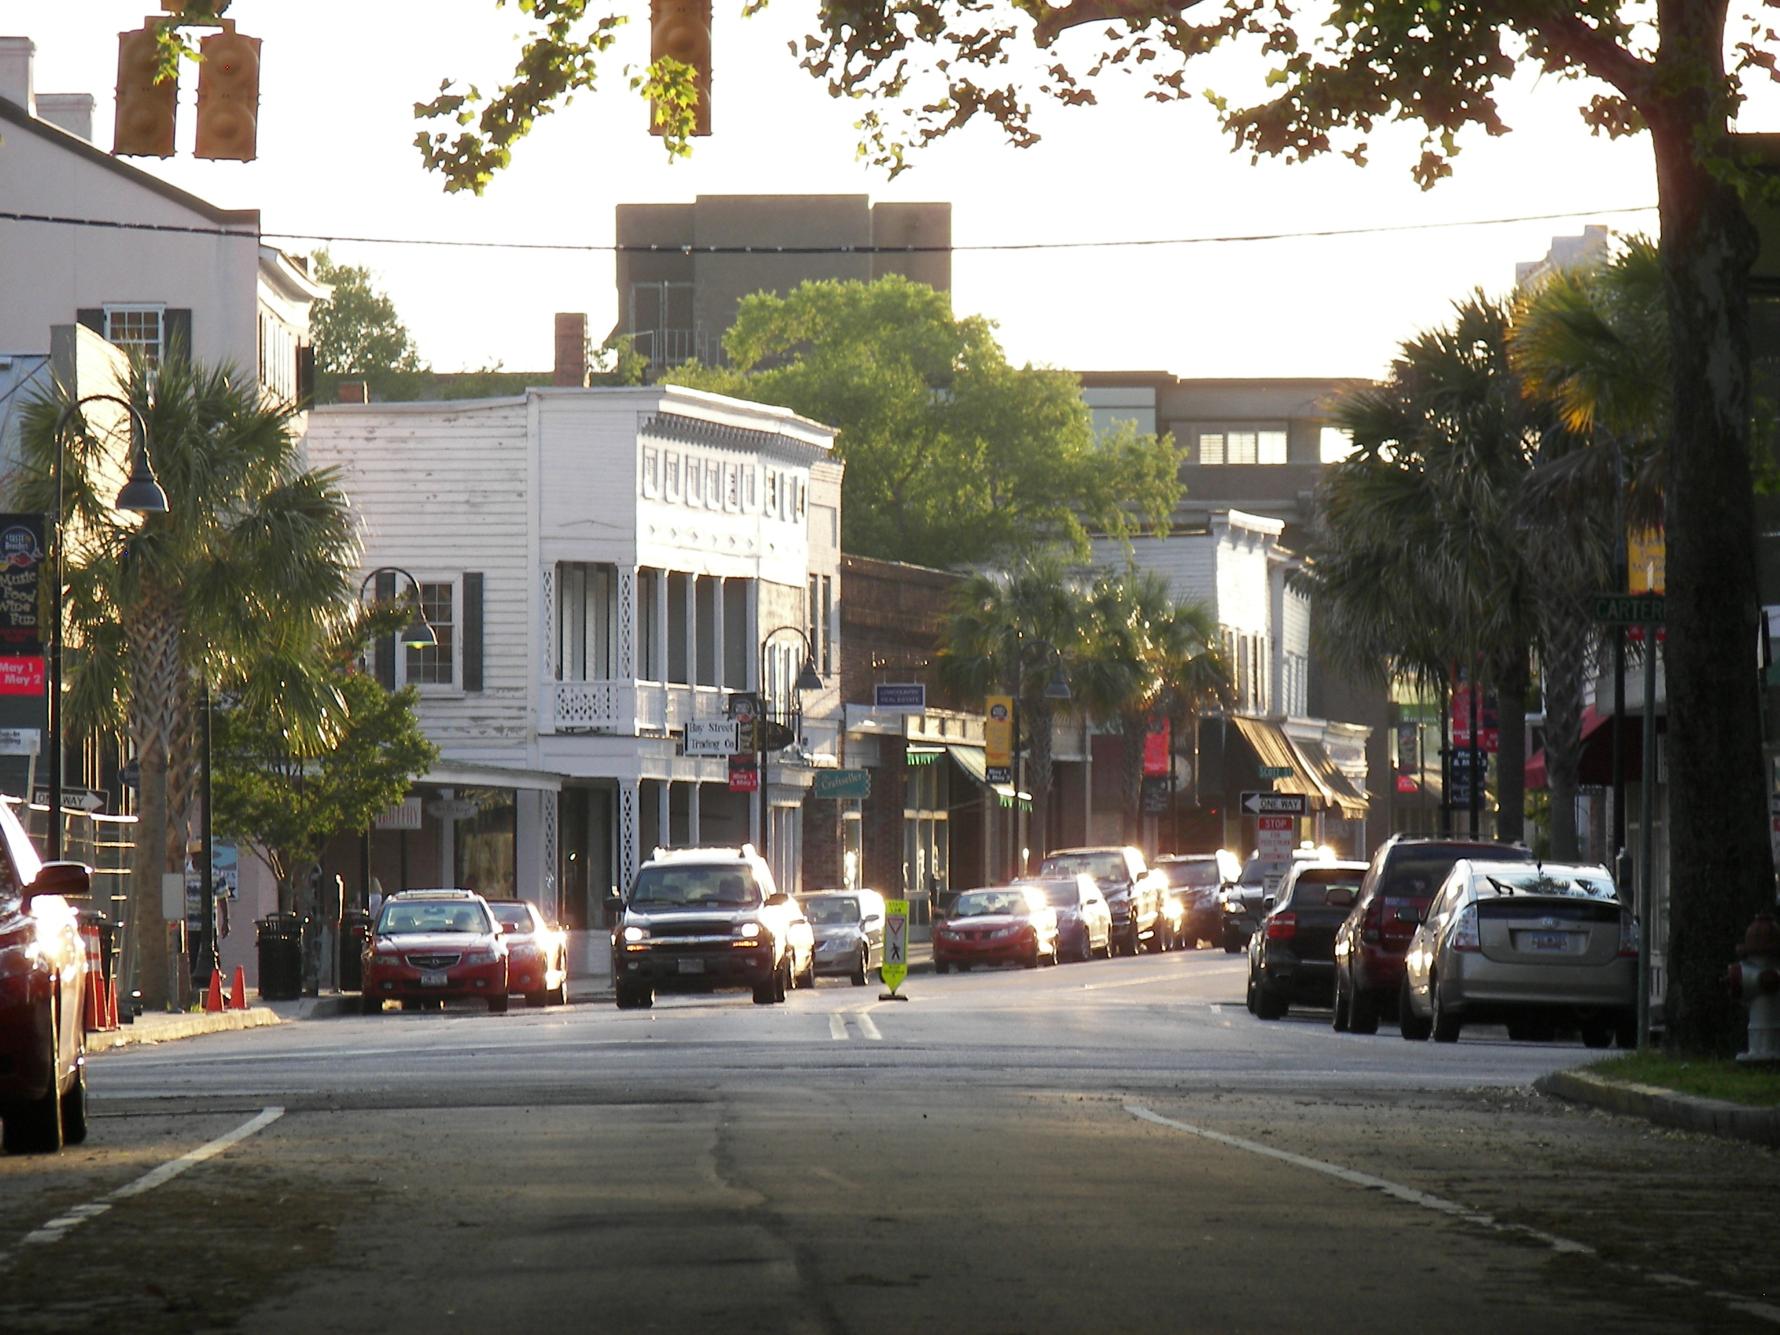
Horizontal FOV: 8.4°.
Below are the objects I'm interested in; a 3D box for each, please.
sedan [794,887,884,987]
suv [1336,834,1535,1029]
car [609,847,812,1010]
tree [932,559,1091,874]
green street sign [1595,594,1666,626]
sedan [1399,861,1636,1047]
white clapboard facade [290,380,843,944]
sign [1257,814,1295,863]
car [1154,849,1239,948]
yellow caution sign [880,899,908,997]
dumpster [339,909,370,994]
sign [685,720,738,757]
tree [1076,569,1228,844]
[{"bbox_3d":[-1.090,4.110,185.000,1.780,1.460,4.650,0,-1,5],"label":"sedan"},{"bbox_3d":[5.060,2.404,108.800,1.880,1.770,4.600,0,-1,-1],"label":"suv"},{"bbox_3d":[-2.170,3.080,143.400,1.900,1.830,4.870,0,-1,2],"label":"car"},{"bbox_3d":[2.367,1.557,220.000,3.000,7.300,3.000,0,-1,0],"label":"tree"},{"bbox_3d":[5.530,-0.415,88.000,0.820,0.210,0.040,0,-1,2],"label":"green street sign"},{"bbox_3d":[5.236,2.363,100.000,1.730,1.490,4.450,1,-1,-2],"label":"sedan"},{"bbox_3d":[-4.780,0.330,186.000,5.350,8.650,17.000,0,-1,8],"label":"white clapboard facade"},{"bbox_3d":[5.301,2.350,166.000,0.460,0.610,0.040,0,-1,0],"label":"sign"},{"bbox_3d":[5.630,4.389,227.000,1.840,1.790,4.650,0,-1,9],"label":"car"},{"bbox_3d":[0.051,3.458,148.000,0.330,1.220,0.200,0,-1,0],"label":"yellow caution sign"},{"bbox_3d":[-6.699,3.528,151.000,0.560,1.040,0.560,0,-1,0],"label":"dumpster"},{"bbox_3d":[-2.670,1.050,180.000,0.810,0.540,0.060,0,-1,8],"label":"sign"},{"bbox_3d":[4.963,1.681,230.000,2.900,7.100,2.900,0,-1,9],"label":"tree"}]

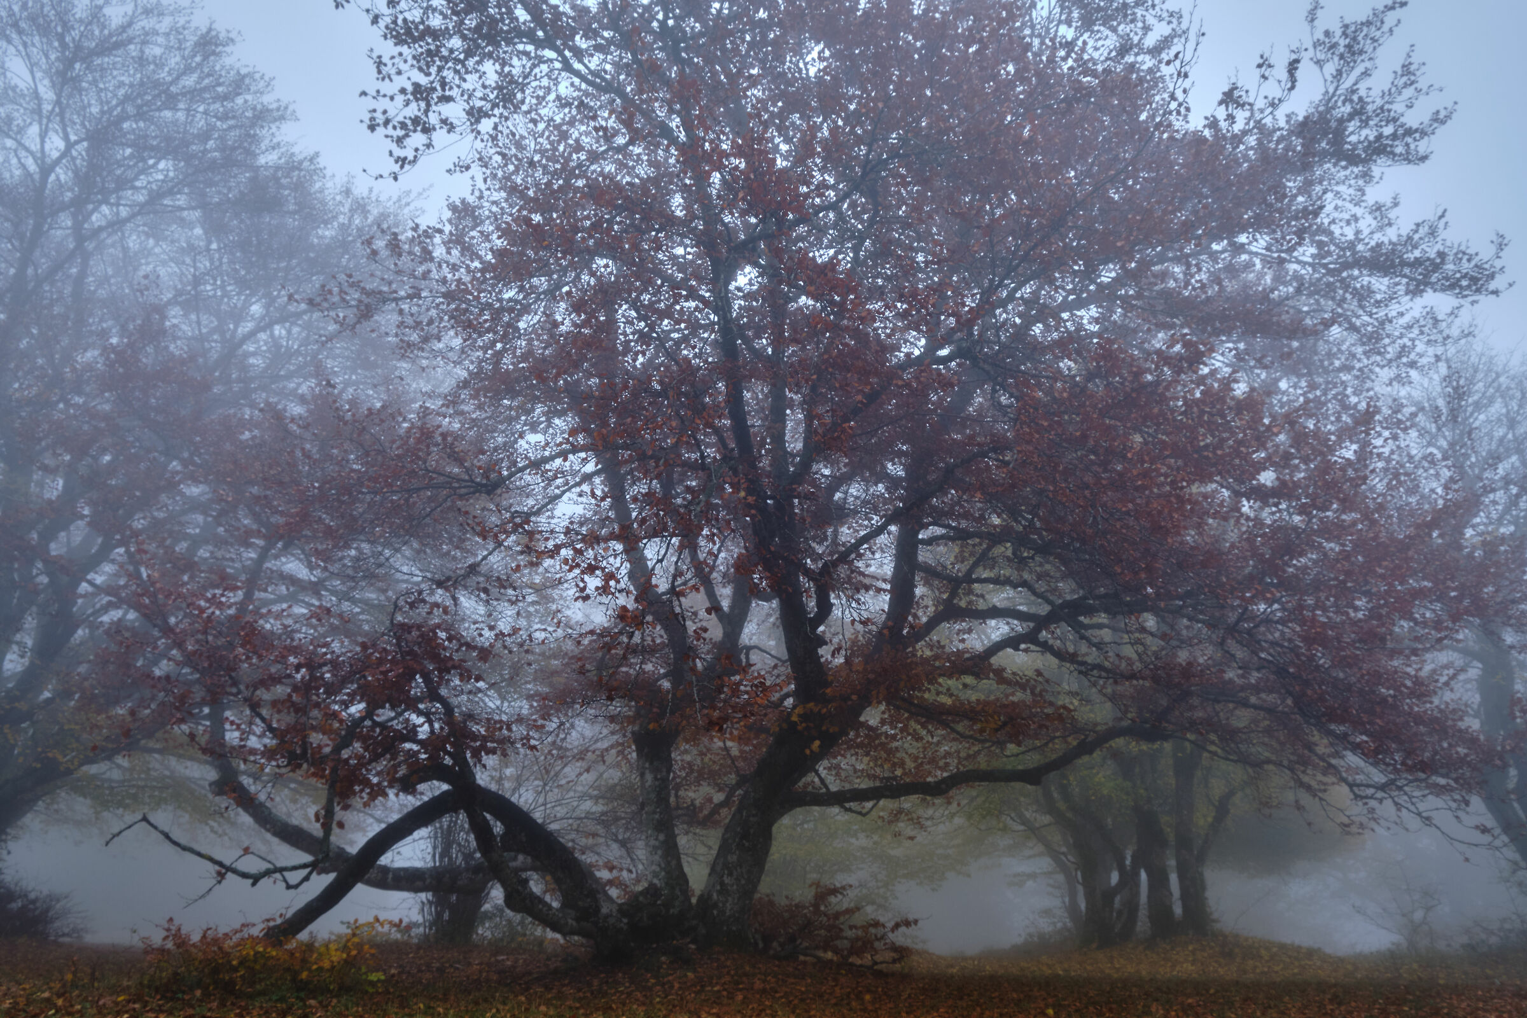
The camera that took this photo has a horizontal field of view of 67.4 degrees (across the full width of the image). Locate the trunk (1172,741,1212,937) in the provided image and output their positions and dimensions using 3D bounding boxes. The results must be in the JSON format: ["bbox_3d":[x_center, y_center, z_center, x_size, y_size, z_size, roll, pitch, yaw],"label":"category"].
[{"bbox_3d":[5.660,4.332,15.133,0.410,2.550,0.410,0,-15,0],"label":"trunk"}]

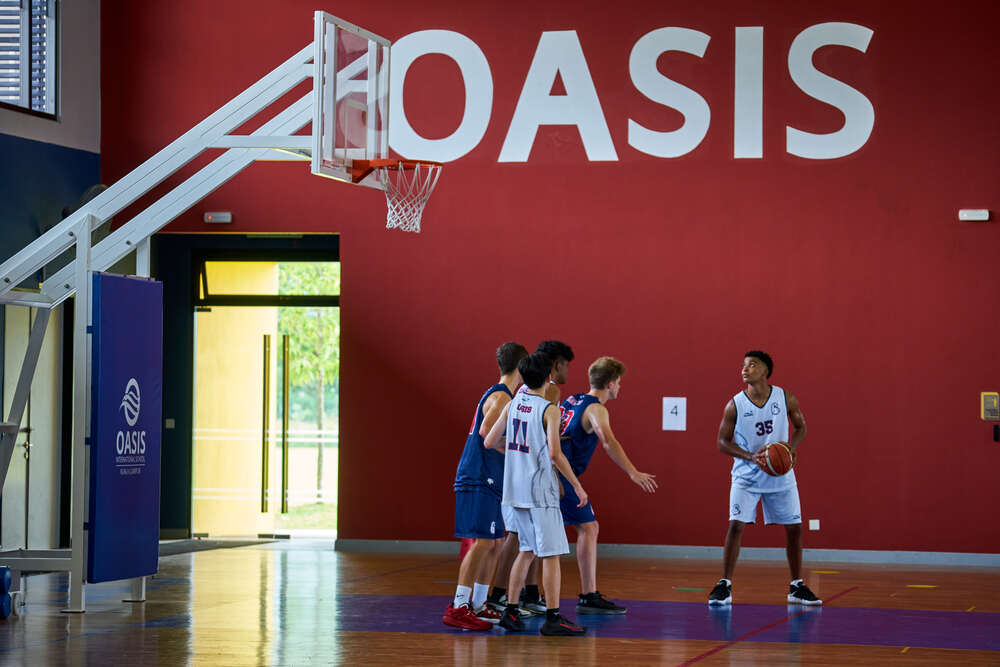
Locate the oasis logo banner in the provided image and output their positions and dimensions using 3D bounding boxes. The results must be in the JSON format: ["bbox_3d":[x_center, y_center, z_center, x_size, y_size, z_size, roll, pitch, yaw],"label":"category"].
[{"bbox_3d":[-2.555,0.649,22.964,0.060,2.050,1.320,1,-2,12],"label":"oasis logo banner"}]

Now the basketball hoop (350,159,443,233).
[{"bbox_3d":[-0.686,-0.940,22.722,0.610,0.490,0.470,1,-2,12],"label":"basketball hoop"}]

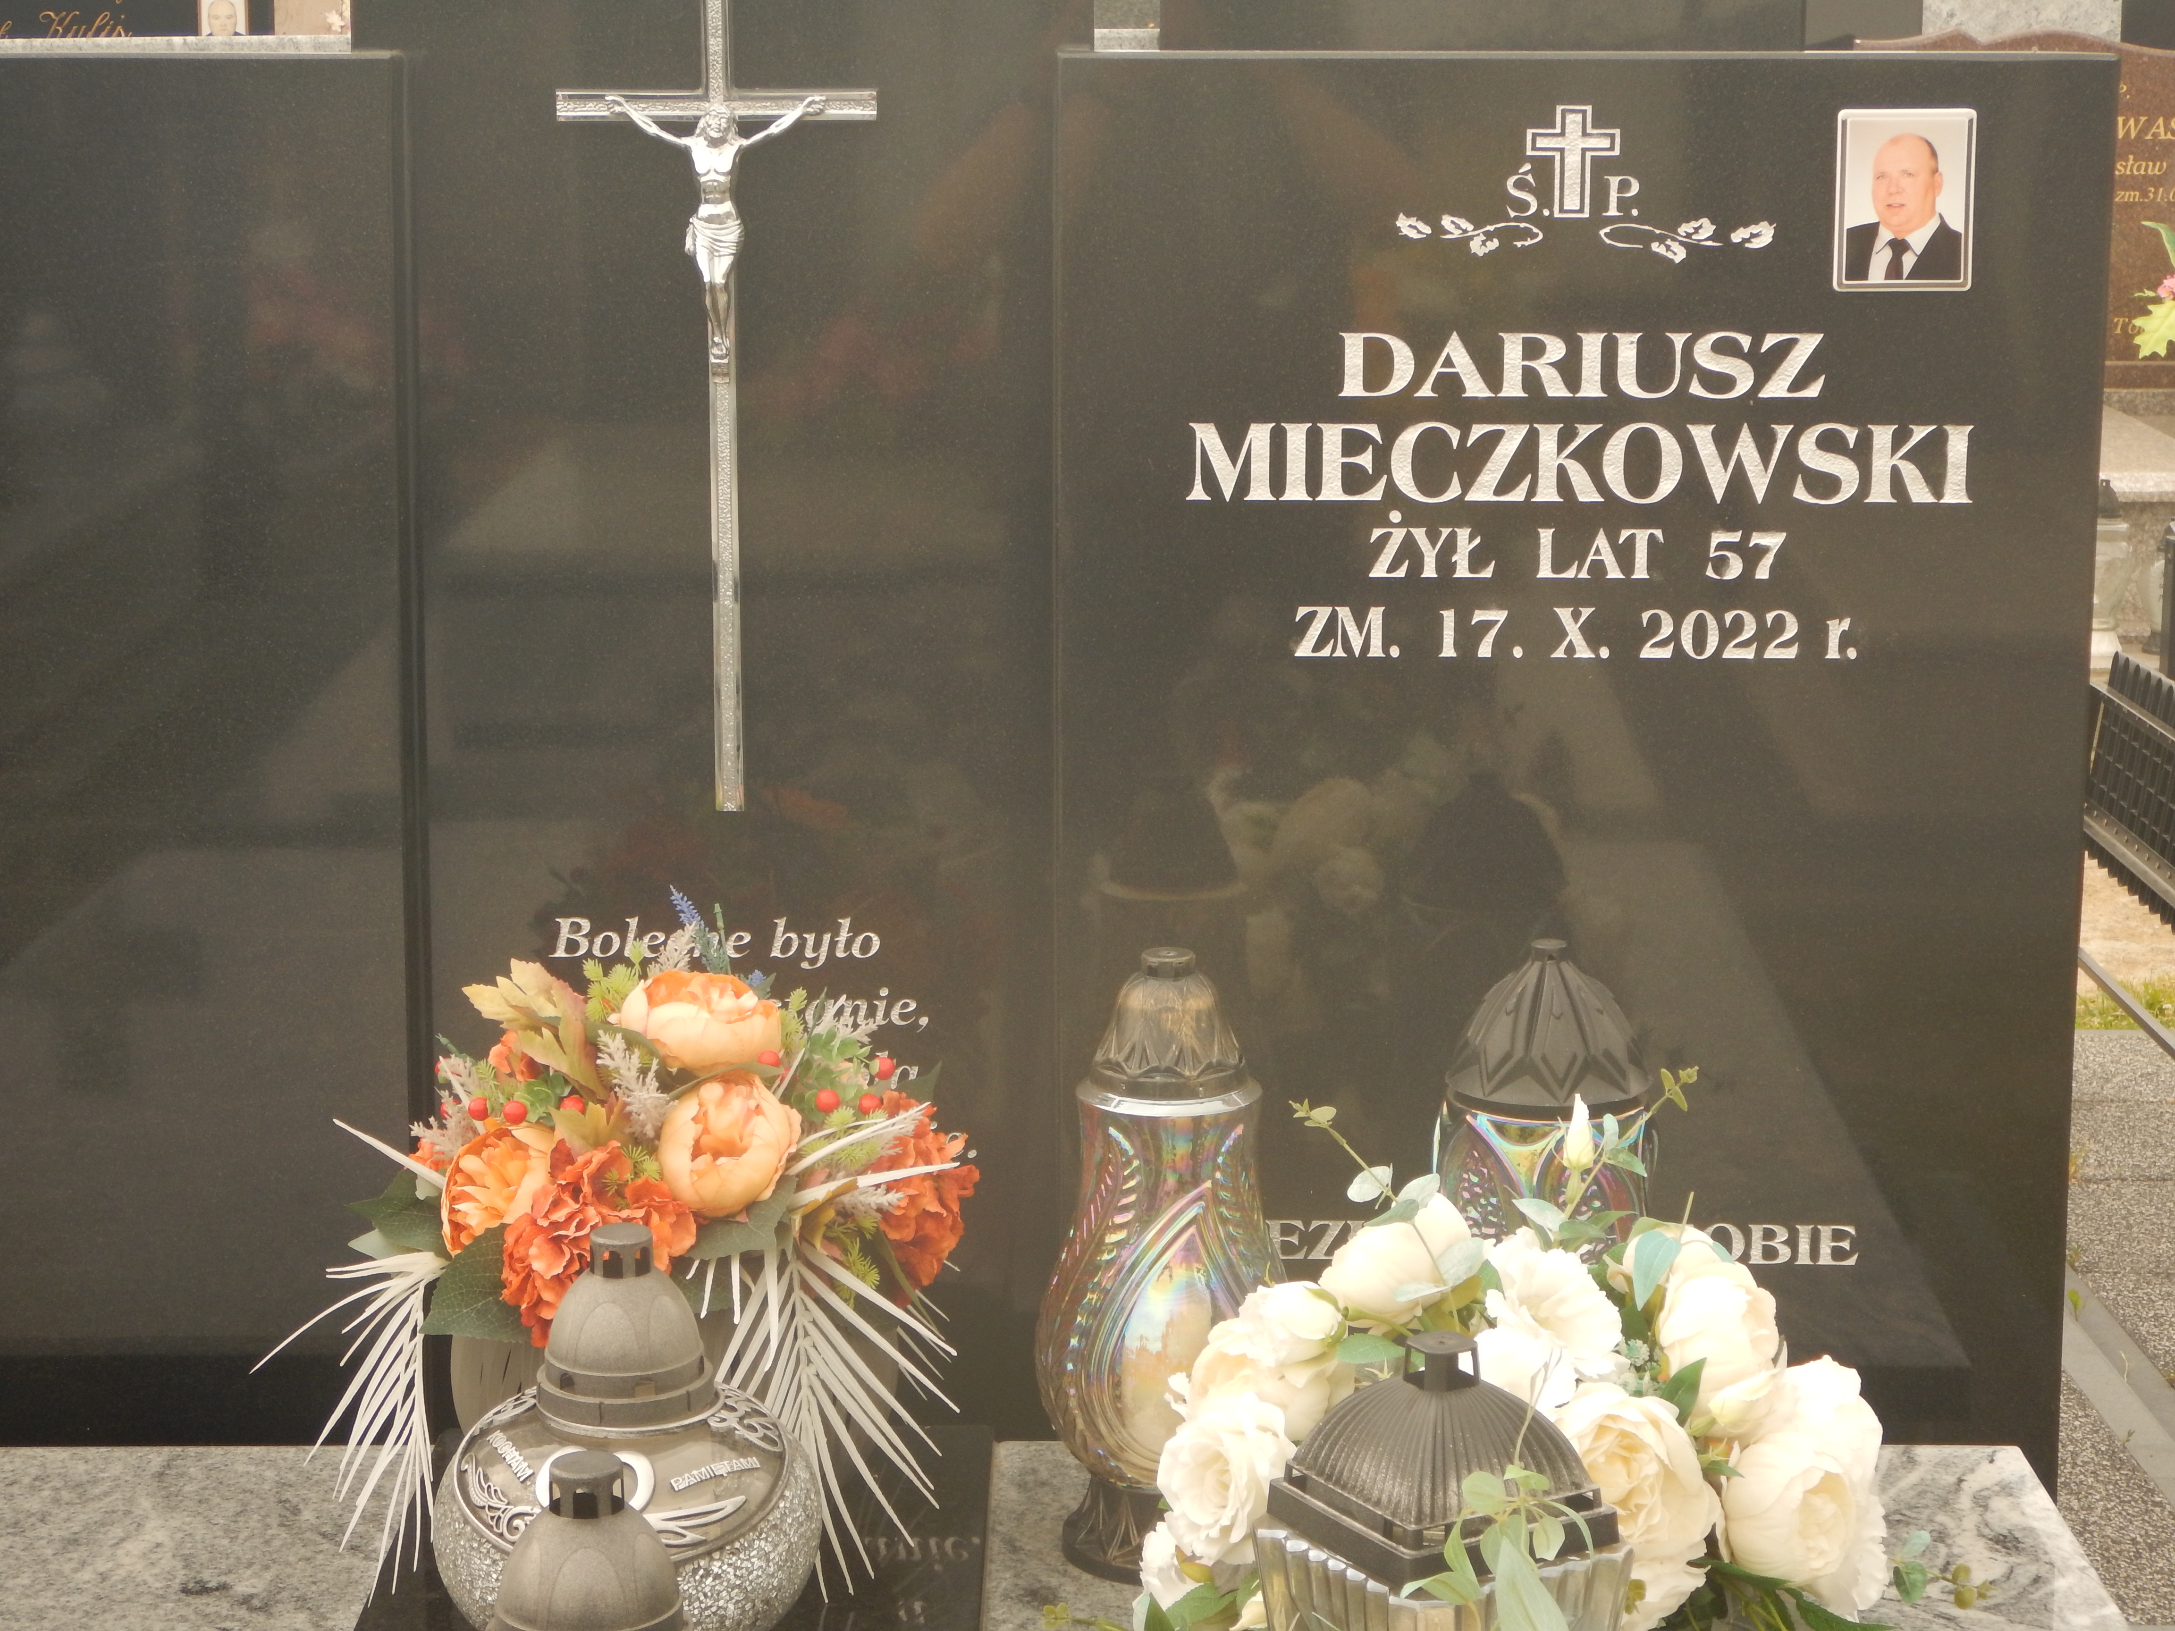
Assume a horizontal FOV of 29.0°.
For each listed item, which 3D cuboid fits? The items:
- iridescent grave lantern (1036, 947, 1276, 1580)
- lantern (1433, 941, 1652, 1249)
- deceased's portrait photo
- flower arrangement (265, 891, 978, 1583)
[{"bbox_3d":[0.050,0.276,2.621,0.162,0.387,0.162,0,12,0],"label":"iridescent grave lantern"},{"bbox_3d":[0.286,0.274,2.610,0.154,0.390,0.154,0,12,0],"label":"lantern"},{"bbox_3d":[0.540,-0.407,2.778,0.091,0.120,0.012,0,11,2],"label":"deceased's portrait photo"},{"bbox_3d":[-0.294,0.252,2.650,0.450,0.420,0.360,0,12,0],"label":"flower arrangement"}]

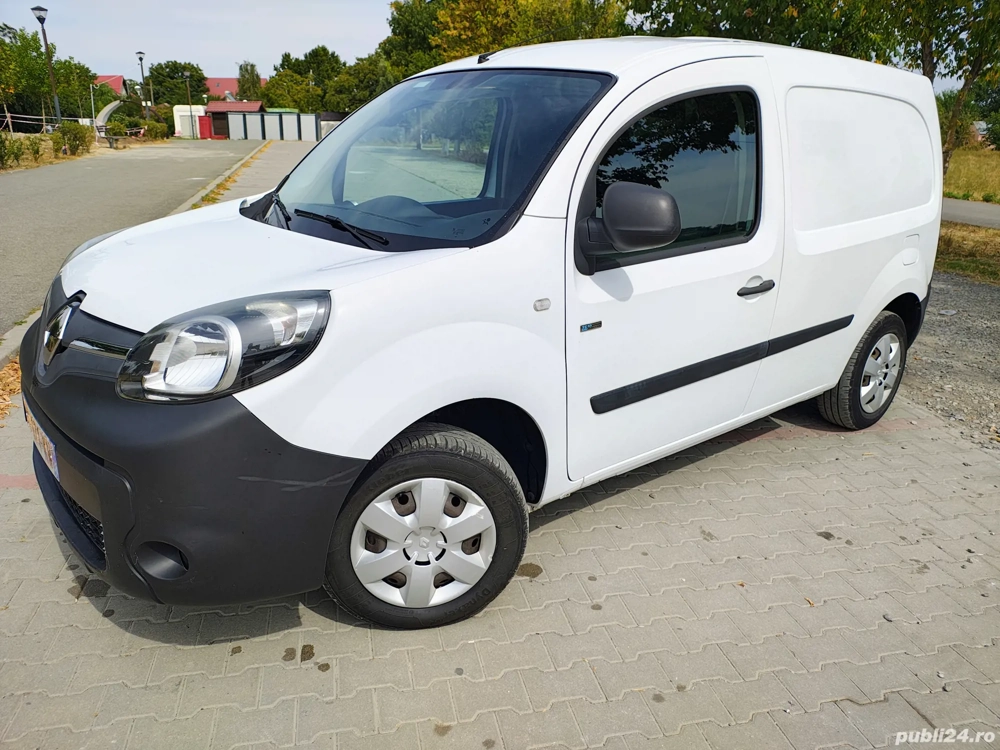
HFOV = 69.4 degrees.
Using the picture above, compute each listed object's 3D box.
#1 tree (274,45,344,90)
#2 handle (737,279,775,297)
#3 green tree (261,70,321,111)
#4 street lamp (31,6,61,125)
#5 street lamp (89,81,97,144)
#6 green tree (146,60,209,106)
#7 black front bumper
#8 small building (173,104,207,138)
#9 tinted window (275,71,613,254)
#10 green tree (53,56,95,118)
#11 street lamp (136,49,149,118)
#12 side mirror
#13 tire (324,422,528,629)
[{"bbox_3d":[-20.575,-30.852,78.000,7.600,8.850,7.000,1,19,0],"label":"tree"},{"bbox_3d":[0.936,-0.328,2.663,0.215,0.050,0.060,-13,23,-36],"label":"handle"},{"bbox_3d":[-17.899,-23.358,62.000,5.400,5.370,5.000,1,19,0],"label":"green tree"},{"bbox_3d":[-15.456,-10.063,25.000,0.580,4.810,0.580,1,19,0],"label":"street lamp"},{"bbox_3d":[-19.652,-12.602,35.000,0.200,2.830,0.200,1,19,0],"label":"street lamp"},{"bbox_3d":[-34.831,-30.167,78.000,6.400,6.990,6.000,1,19,0],"label":"green tree"},{"bbox_3d":[-1.145,0.112,2.320,0.660,0.740,1.780,-13,23,-36],"label":"black front bumper"},{"bbox_3d":[-24.506,-20.008,57.000,2.500,2.450,2.100,1,19,-3],"label":"small building"},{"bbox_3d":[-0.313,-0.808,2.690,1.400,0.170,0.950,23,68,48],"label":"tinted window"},{"bbox_3d":[-20.621,-13.398,35.000,2.200,3.700,2.200,1,19,0],"label":"green tree"},{"bbox_3d":[-20.069,-15.762,41.000,0.530,4.820,0.530,1,19,0],"label":"street lamp"},{"bbox_3d":[0.397,-0.463,2.089,0.170,0.200,0.210,-13,23,-36],"label":"side mirror"},{"bbox_3d":[-0.237,0.454,2.178,0.630,0.625,0.205,-3,19,-12],"label":"tire"}]

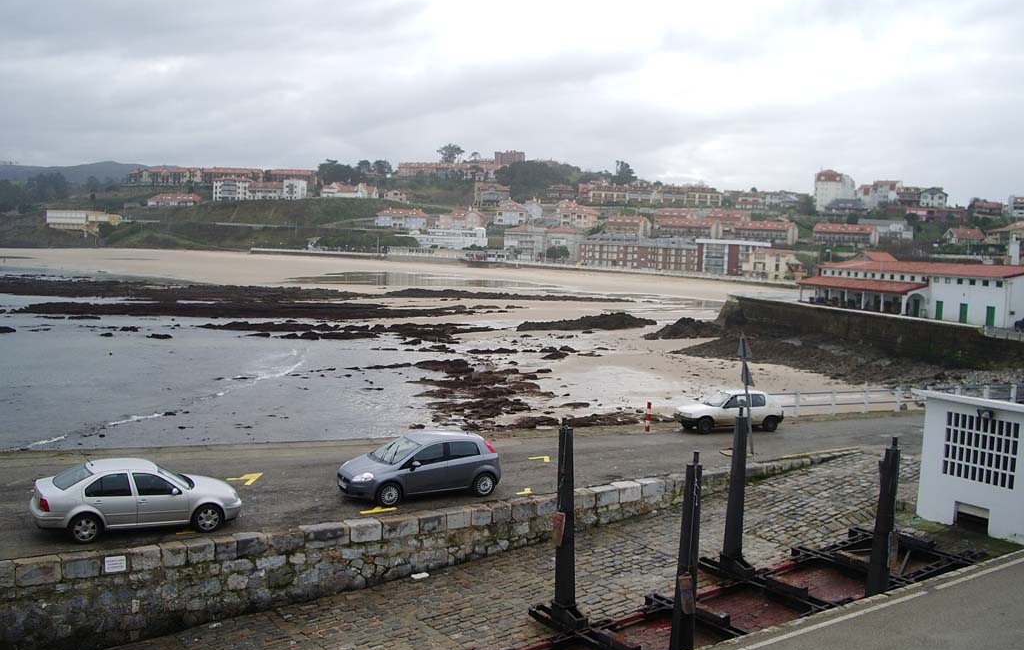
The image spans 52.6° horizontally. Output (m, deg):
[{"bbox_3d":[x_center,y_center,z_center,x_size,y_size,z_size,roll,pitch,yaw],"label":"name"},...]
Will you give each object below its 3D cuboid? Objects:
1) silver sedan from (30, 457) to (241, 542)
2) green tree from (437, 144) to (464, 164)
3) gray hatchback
[{"bbox_3d":[-8.100,3.720,22.530,4.370,1.445,1.735,-1,6,-27],"label":"silver sedan"},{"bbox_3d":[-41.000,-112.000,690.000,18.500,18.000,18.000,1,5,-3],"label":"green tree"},{"bbox_3d":[-2.260,3.520,25.850,4.030,1.490,1.690,-1,6,-28],"label":"gray hatchback"}]

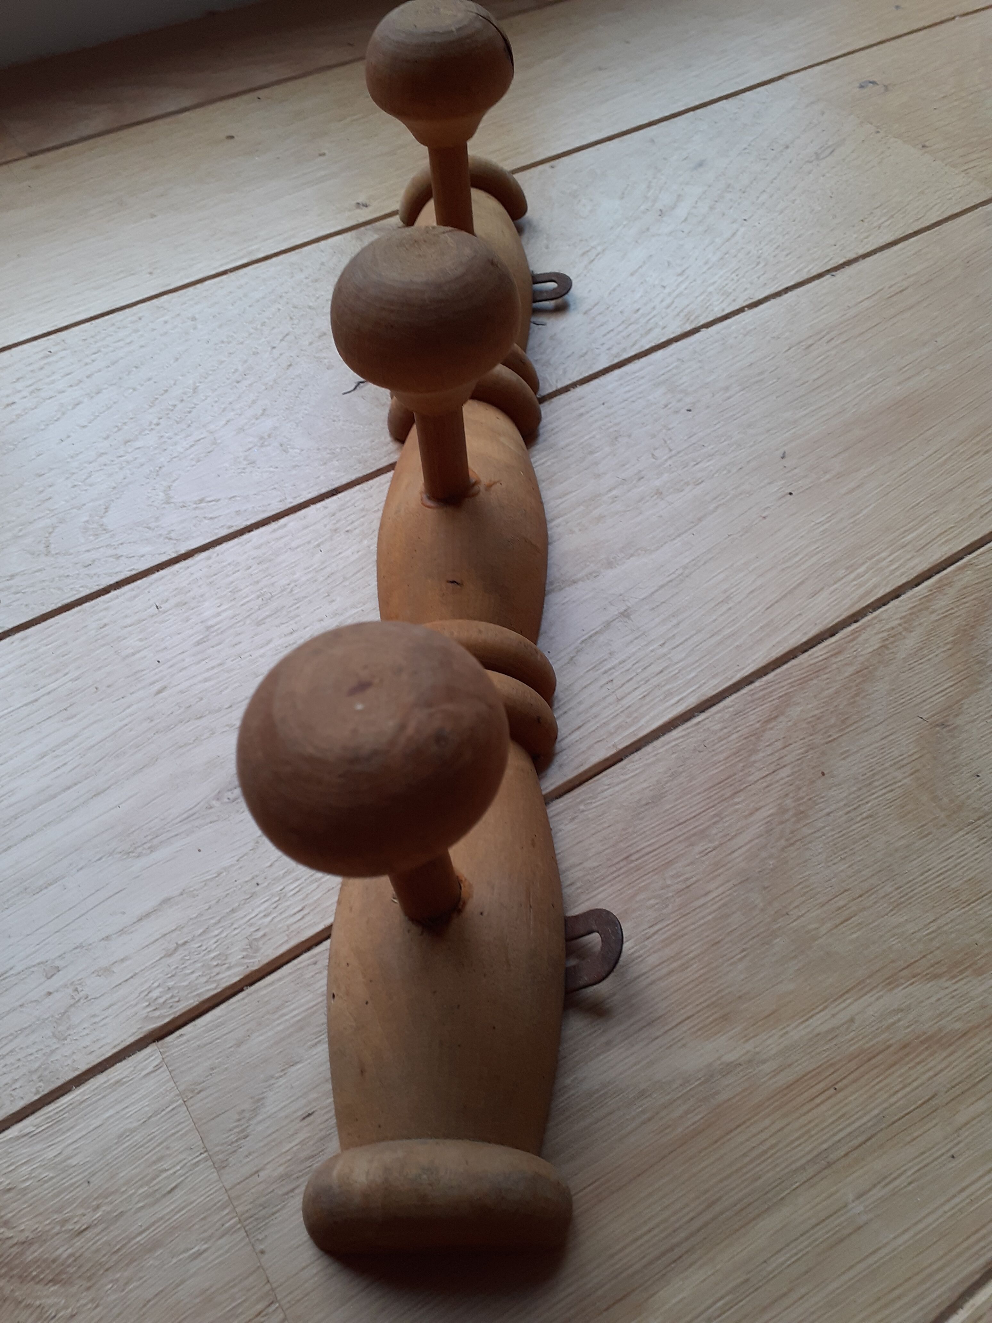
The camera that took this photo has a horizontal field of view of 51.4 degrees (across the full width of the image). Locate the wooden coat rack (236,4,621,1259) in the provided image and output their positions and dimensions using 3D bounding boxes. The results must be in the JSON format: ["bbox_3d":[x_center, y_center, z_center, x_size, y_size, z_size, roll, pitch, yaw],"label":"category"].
[{"bbox_3d":[-0.009,-0.071,0.306,0.081,0.109,0.419,0,53,0],"label":"wooden coat rack"}]

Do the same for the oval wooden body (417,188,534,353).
[{"bbox_3d":[-0.014,-0.157,0.421,0.055,0.028,0.106,0,53,0],"label":"oval wooden body"}]

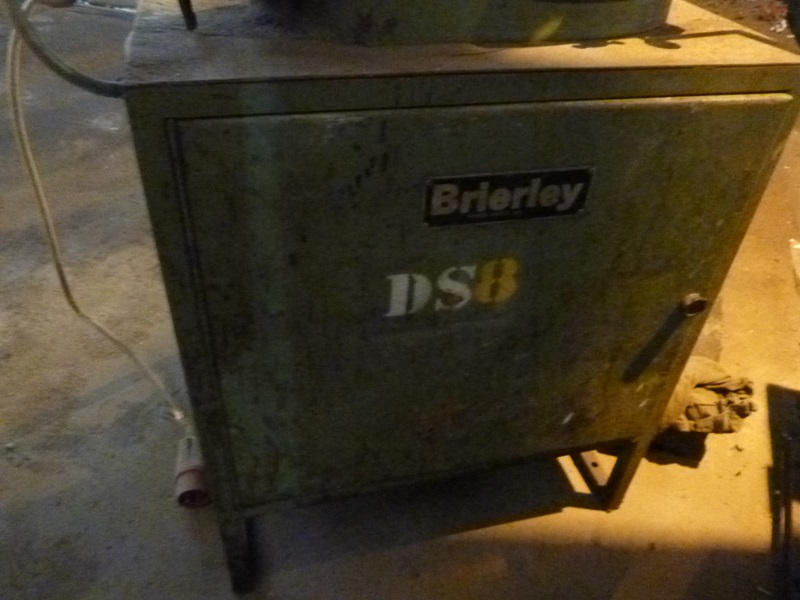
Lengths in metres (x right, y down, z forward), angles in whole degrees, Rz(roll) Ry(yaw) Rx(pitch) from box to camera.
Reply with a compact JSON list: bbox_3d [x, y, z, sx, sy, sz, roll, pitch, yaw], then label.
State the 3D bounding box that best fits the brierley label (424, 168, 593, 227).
[{"bbox_3d":[0.127,-0.116,0.713,0.201,0.061,0.006,-6,40,-13],"label":"brierley label"}]

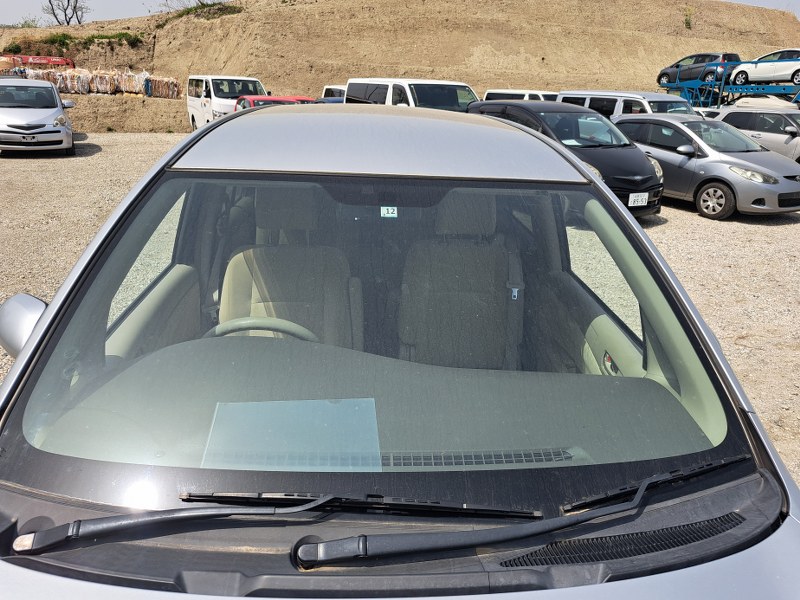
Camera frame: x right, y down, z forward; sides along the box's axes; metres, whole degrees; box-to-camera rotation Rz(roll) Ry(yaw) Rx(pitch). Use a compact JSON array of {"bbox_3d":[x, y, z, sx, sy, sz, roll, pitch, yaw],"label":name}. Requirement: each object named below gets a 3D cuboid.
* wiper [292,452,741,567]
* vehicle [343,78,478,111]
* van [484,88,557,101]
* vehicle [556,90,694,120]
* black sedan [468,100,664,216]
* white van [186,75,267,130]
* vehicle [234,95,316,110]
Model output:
[{"bbox_3d":[0.262,0.371,0.995,0.880,0.075,0.100,-6,22,-13],"label":"wiper"},{"bbox_3d":[0.243,-4.138,13.063,1.700,1.980,4.690,-6,23,-23],"label":"vehicle"},{"bbox_3d":[5.413,-7.680,23.059,1.690,1.960,4.650,-8,23,-25],"label":"van"},{"bbox_3d":[6.180,-4.666,15.248,1.690,1.940,4.500,-6,22,-22],"label":"vehicle"},{"bbox_3d":[2.460,-2.365,9.176,1.690,1.620,3.950,-8,23,-25],"label":"black sedan"},{"bbox_3d":[-5.802,-6.540,18.633,1.690,1.980,4.690,-9,24,-27],"label":"white van"},{"bbox_3d":[-3.088,-4.242,13.638,1.680,1.470,3.900,-7,23,-24],"label":"vehicle"}]

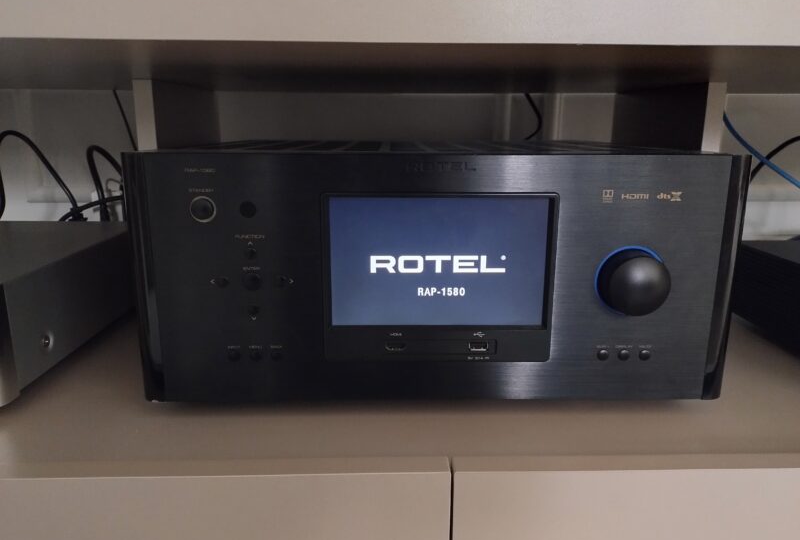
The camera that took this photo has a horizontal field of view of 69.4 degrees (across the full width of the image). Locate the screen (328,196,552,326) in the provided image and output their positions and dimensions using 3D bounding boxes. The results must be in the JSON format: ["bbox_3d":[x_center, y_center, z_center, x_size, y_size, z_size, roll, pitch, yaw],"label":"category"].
[{"bbox_3d":[0.028,-0.005,0.411,0.154,0.093,0.008,0,12,-1],"label":"screen"}]

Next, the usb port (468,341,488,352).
[{"bbox_3d":[0.058,0.056,0.423,0.014,0.008,0.008,0,12,-1],"label":"usb port"}]

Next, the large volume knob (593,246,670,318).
[{"bbox_3d":[0.165,0.010,0.401,0.049,0.049,0.021,0,12,-1],"label":"large volume knob"}]

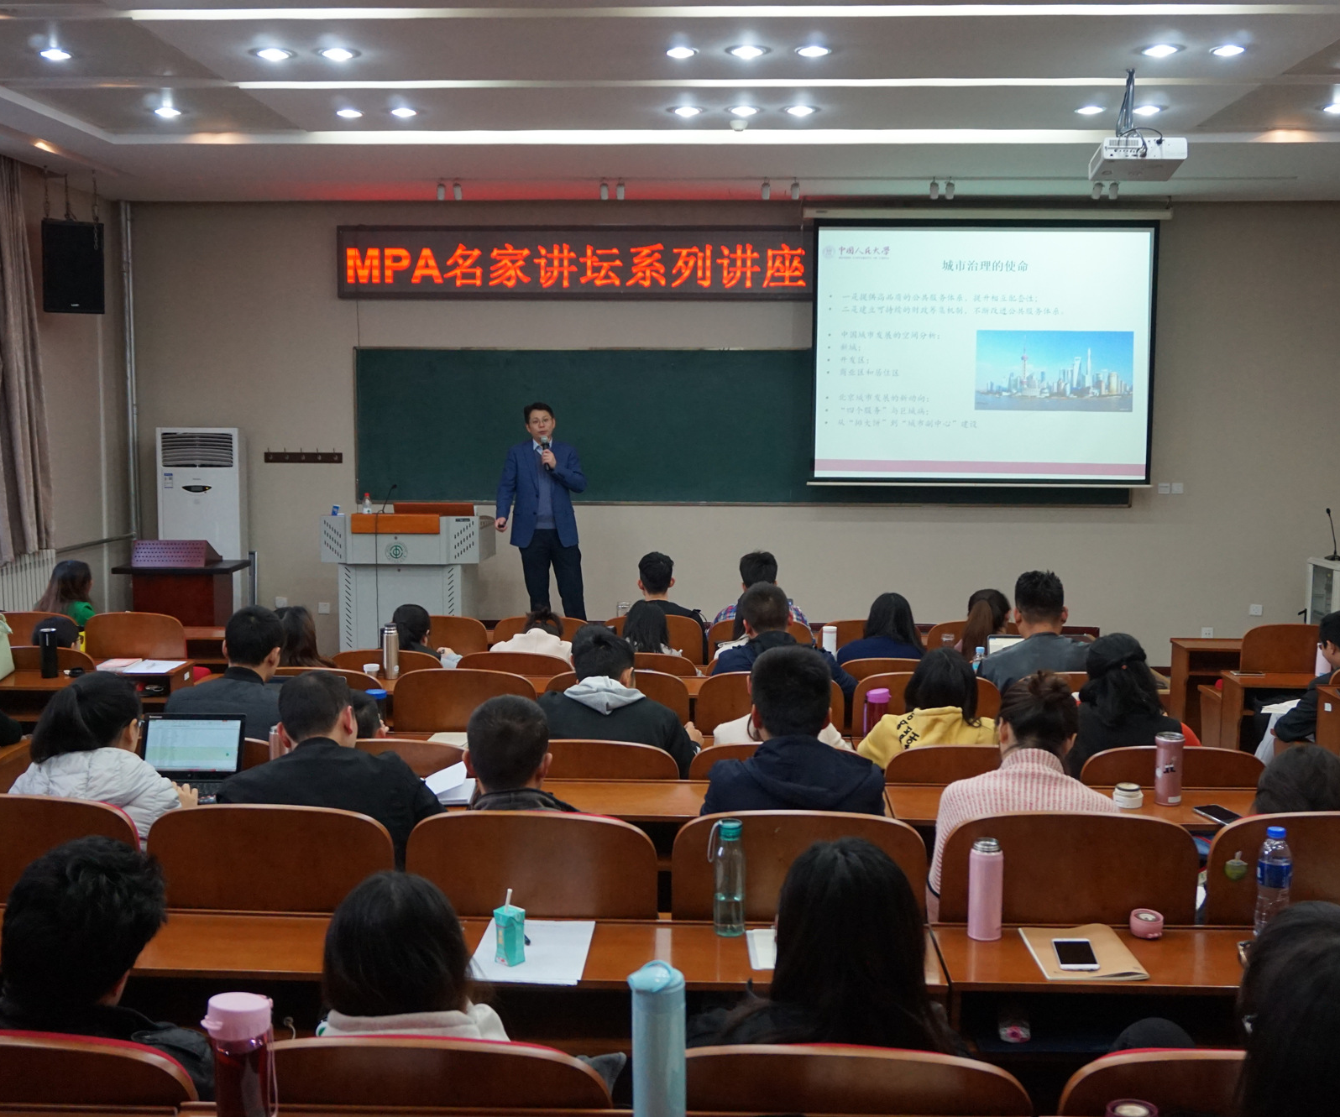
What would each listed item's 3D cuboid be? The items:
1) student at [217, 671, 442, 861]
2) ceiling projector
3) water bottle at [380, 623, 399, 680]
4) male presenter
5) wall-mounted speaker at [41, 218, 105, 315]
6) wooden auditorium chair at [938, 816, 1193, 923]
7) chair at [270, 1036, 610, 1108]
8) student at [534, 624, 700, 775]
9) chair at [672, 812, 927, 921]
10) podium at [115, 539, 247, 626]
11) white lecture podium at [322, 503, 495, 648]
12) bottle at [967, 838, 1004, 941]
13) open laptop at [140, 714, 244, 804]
[{"bbox_3d":[-0.773,0.829,3.467,0.520,1.142,0.750,1,6,6],"label":"student"},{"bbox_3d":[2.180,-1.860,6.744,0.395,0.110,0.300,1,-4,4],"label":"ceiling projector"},{"bbox_3d":[-1.158,0.385,5.995,0.061,0.233,0.061,0,6,2],"label":"water bottle"},{"bbox_3d":[-0.867,-0.186,9.787,0.620,1.740,0.400,0,6,0],"label":"male presenter"},{"bbox_3d":[-4.040,-1.975,9.764,0.375,0.590,0.350,-3,16,-27],"label":"wall-mounted speaker"},{"bbox_3d":[0.844,1.000,3.341,0.540,0.996,0.560,1,6,2],"label":"wooden auditorium chair"},{"bbox_3d":[-0.305,1.064,2.123,0.510,0.970,0.540,0,6,2],"label":"chair"},{"bbox_3d":[-0.151,0.816,4.627,0.520,1.299,0.750,1,6,2],"label":"student"},{"bbox_3d":[0.264,0.958,3.151,0.510,0.970,0.540,0,6,2],"label":"chair"},{"bbox_3d":[-3.147,0.481,9.361,0.770,1.215,0.470,1,6,2],"label":"podium"},{"bbox_3d":[-1.810,0.150,10.148,1.074,1.064,0.730,0,6,2],"label":"white lecture podium"},{"bbox_3d":[0.601,0.629,2.753,0.064,0.189,0.064,1,6,3],"label":"bottle"},{"bbox_3d":[-1.291,0.530,3.822,0.295,0.185,0.270,1,6,4],"label":"open laptop"}]

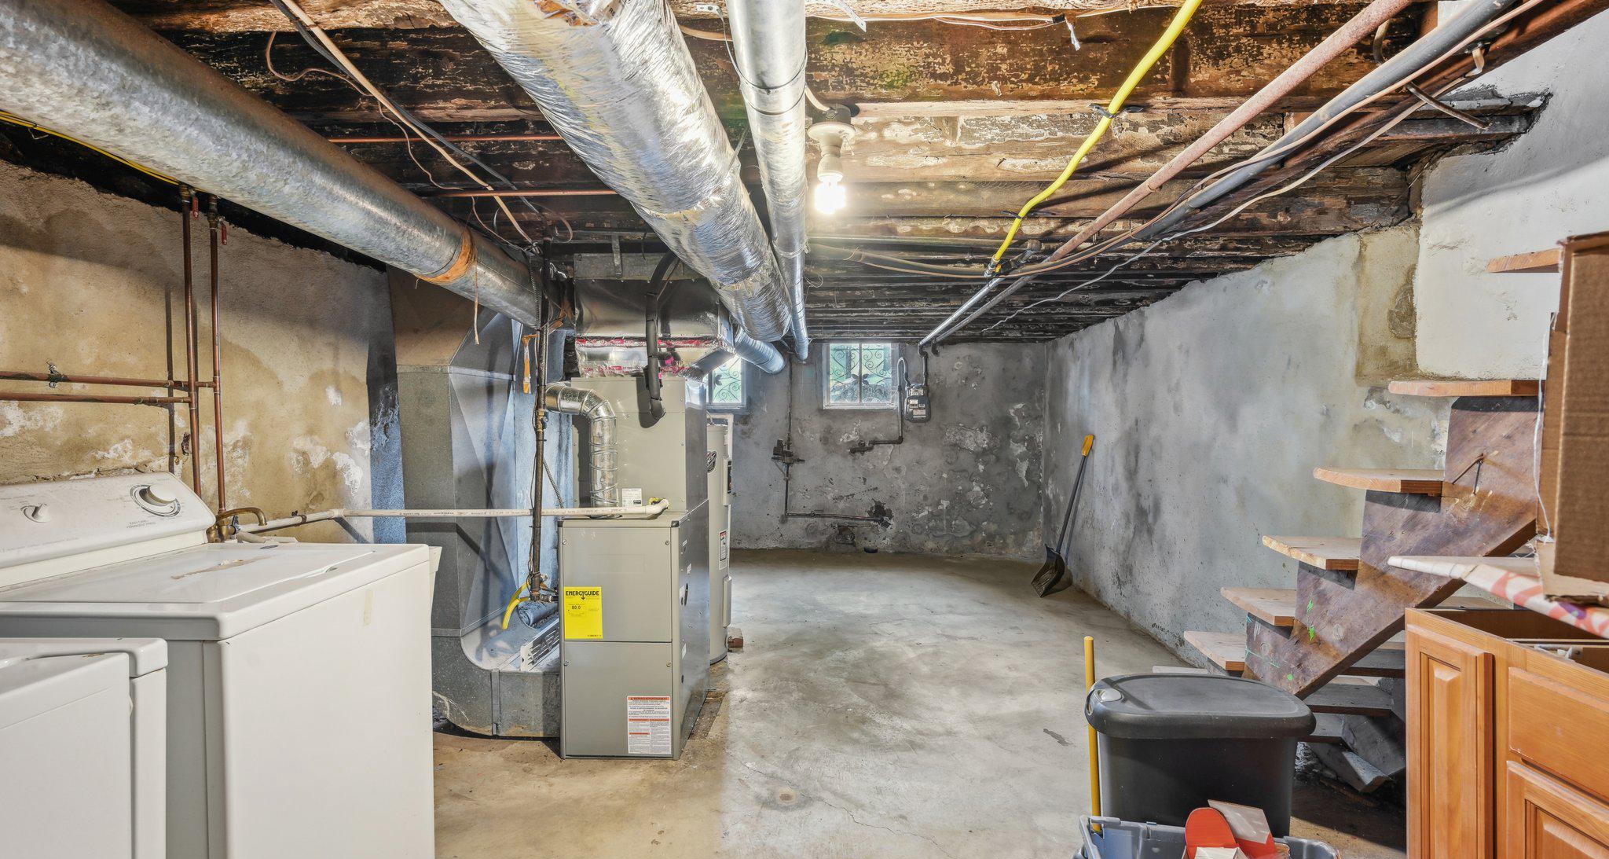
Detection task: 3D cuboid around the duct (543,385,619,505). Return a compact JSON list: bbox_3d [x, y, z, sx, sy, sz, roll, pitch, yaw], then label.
[{"bbox_3d":[-0.877,0.065,2.800,0.290,0.490,0.130,0,0,0],"label":"duct"}]

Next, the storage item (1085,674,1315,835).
[{"bbox_3d":[0.800,0.875,1.510,0.420,0.640,0.290,0,0,0],"label":"storage item"}]

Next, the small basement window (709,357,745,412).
[{"bbox_3d":[-0.900,-0.517,6.850,0.690,0.650,0.100,0,0,0],"label":"small basement window"}]

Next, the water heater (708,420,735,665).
[{"bbox_3d":[-0.685,0.570,3.830,0.570,1.270,0.560,0,0,0],"label":"water heater"}]

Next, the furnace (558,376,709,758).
[{"bbox_3d":[-0.664,0.500,2.965,0.445,1.400,0.720,0,0,-1],"label":"furnace"}]

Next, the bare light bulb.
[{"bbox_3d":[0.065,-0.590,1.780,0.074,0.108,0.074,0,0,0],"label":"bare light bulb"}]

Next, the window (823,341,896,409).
[{"bbox_3d":[0.535,-0.517,6.850,0.700,0.650,0.100,0,0,0],"label":"window"}]

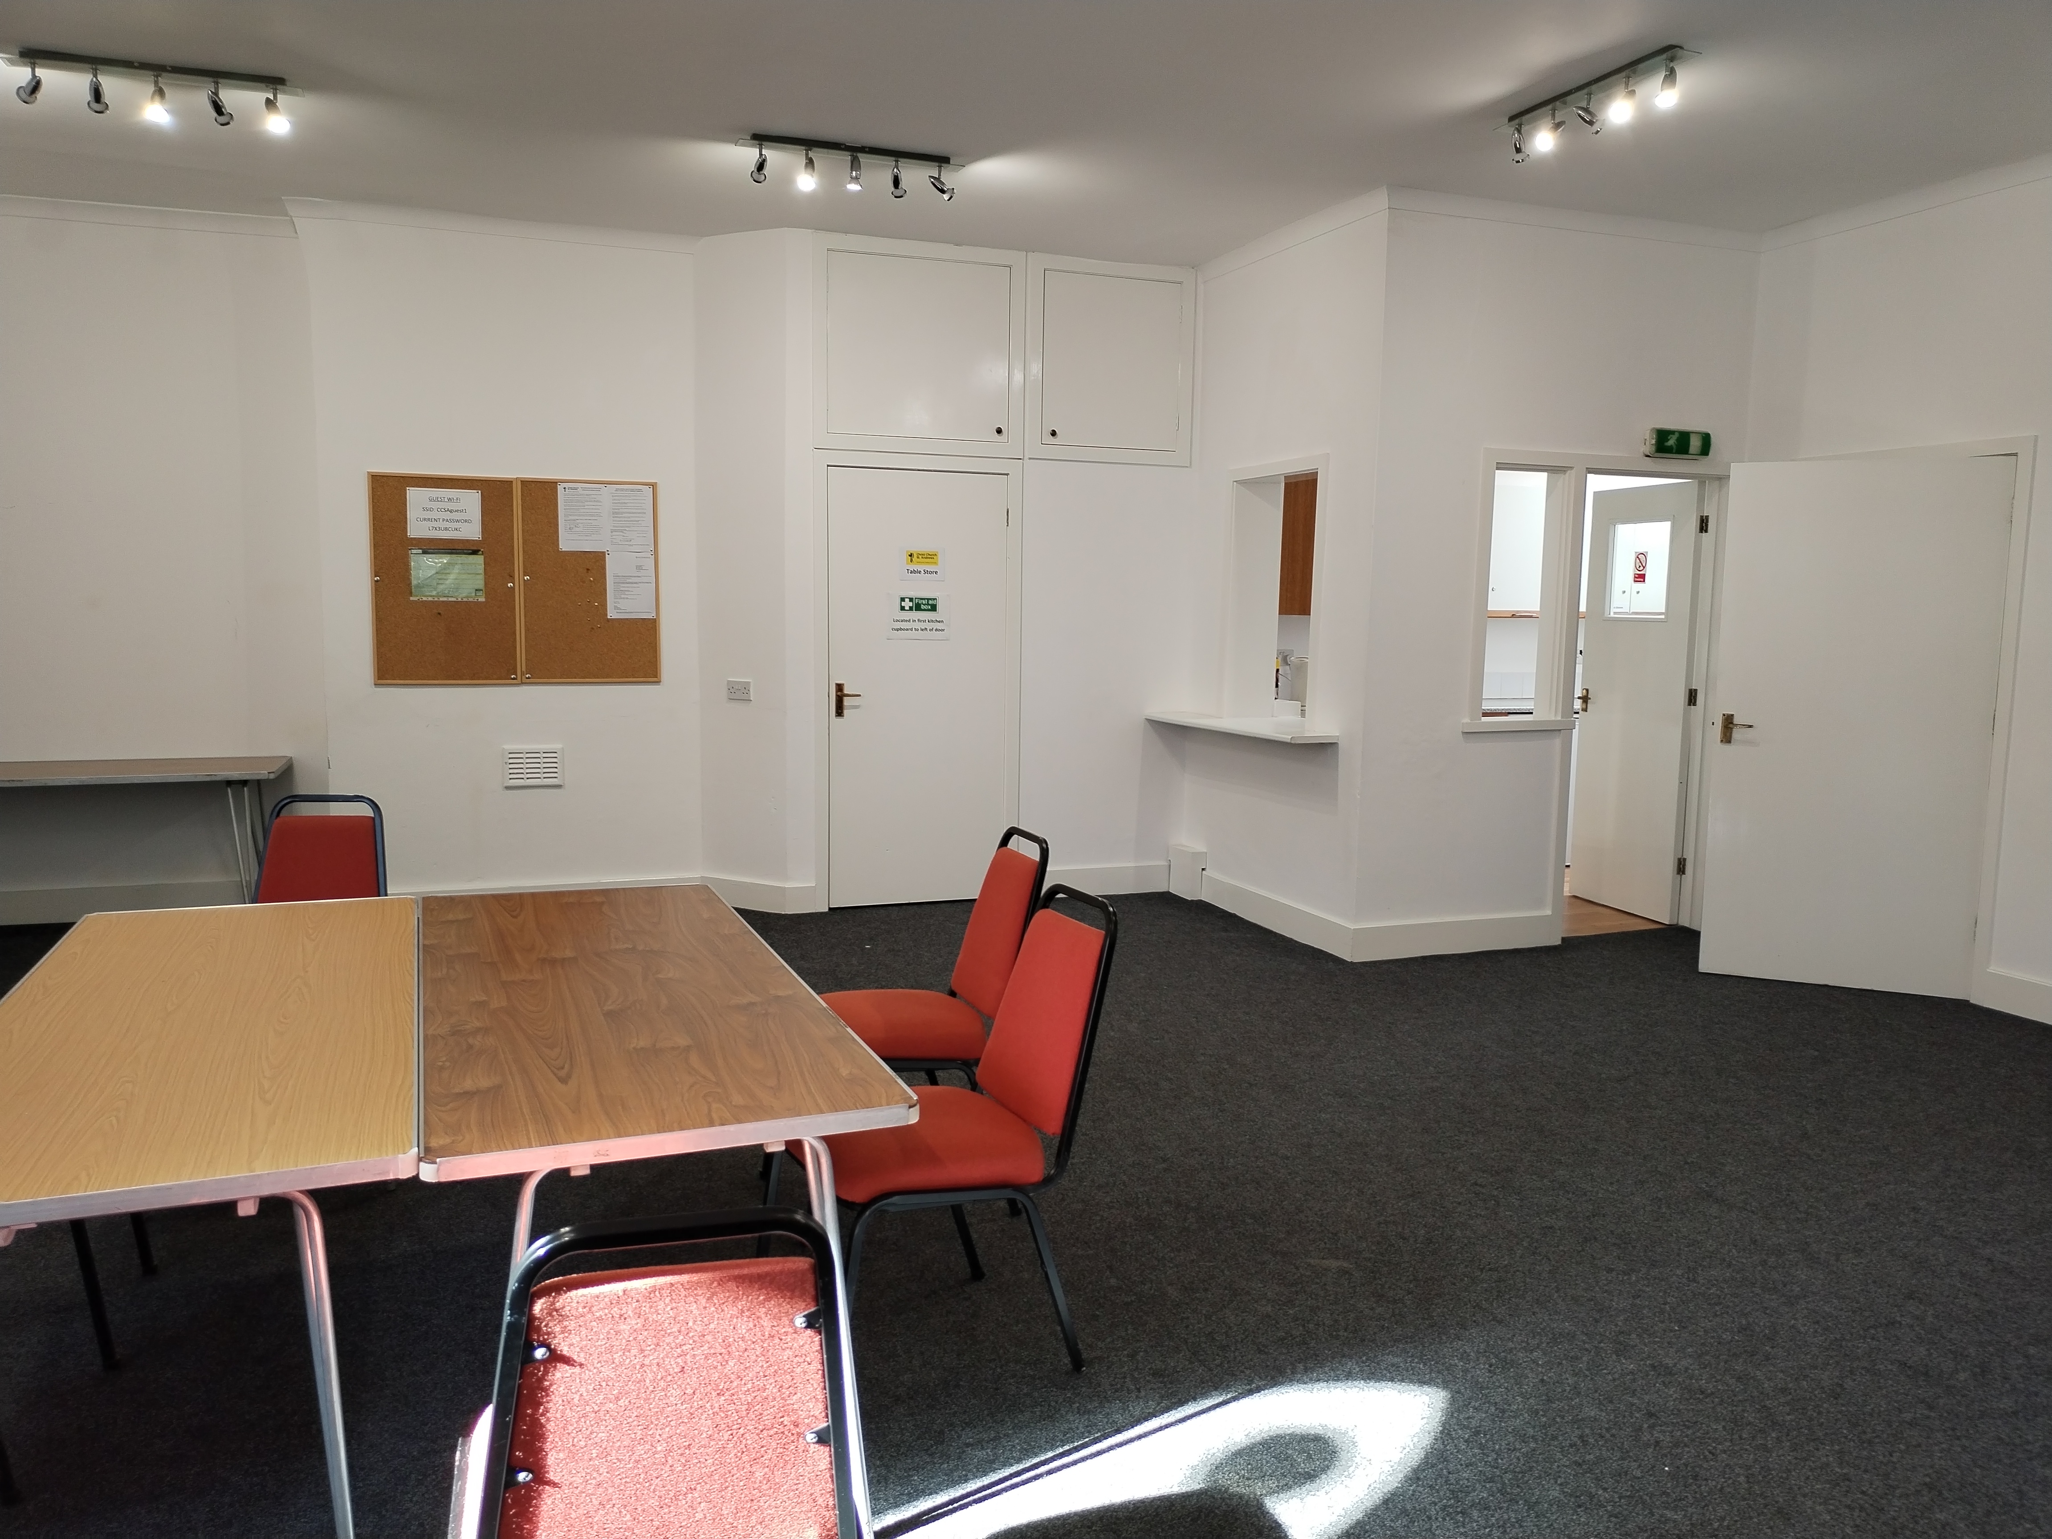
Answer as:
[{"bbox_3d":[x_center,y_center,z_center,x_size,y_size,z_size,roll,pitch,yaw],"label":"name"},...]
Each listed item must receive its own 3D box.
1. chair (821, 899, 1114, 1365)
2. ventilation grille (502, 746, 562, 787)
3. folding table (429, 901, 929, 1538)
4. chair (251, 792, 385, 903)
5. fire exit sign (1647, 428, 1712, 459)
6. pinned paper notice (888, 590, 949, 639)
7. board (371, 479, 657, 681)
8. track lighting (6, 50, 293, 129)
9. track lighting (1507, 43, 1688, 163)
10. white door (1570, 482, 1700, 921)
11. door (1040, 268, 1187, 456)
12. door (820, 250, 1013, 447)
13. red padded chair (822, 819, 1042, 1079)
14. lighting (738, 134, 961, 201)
[{"bbox_3d":[-0.175,0.685,2.977,0.600,0.868,0.460,-2,7,-24],"label":"chair"},{"bbox_3d":[-2.180,-0.012,6.832,0.254,0.182,0.020,-1,7,-19],"label":"ventilation grille"},{"bbox_3d":[-0.830,0.762,3.100,0.701,0.707,1.831,-2,7,-21],"label":"folding table"},{"bbox_3d":[-1.950,0.540,4.113,0.450,0.885,0.600,0,7,-5],"label":"chair"},{"bbox_3d":[2.763,-1.370,6.532,0.315,0.122,0.065,-1,7,-20],"label":"fire exit sign"},{"bbox_3d":[-0.493,-0.701,7.126,0.298,0.212,0.005,-1,7,-20],"label":"pinned paper notice"},{"bbox_3d":[-2.204,-0.815,6.718,1.197,0.899,0.025,-2,7,-21],"label":"board"},{"bbox_3d":[-2.598,-2.025,4.618,0.750,0.150,0.100,-2,7,-21],"label":"track lighting"},{"bbox_3d":[1.730,-2.022,4.715,0.110,0.155,0.780,-1,7,-20],"label":"track lighting"},{"bbox_3d":[2.889,-0.324,7.318,0.045,2.004,0.715,-1,7,-17],"label":"white door"},{"bbox_3d":[0.404,-1.920,7.268,0.704,0.793,0.040,-2,7,-21],"label":"door"},{"bbox_3d":[-0.476,-1.909,6.999,0.856,0.800,0.035,-1,7,-20],"label":"door"},{"bbox_3d":[-0.268,0.602,3.757,0.600,0.885,0.450,-2,7,-23],"label":"red padded chair"},{"bbox_3d":[-0.602,-2.141,5.490,0.780,0.155,0.110,-1,7,-20],"label":"lighting"}]

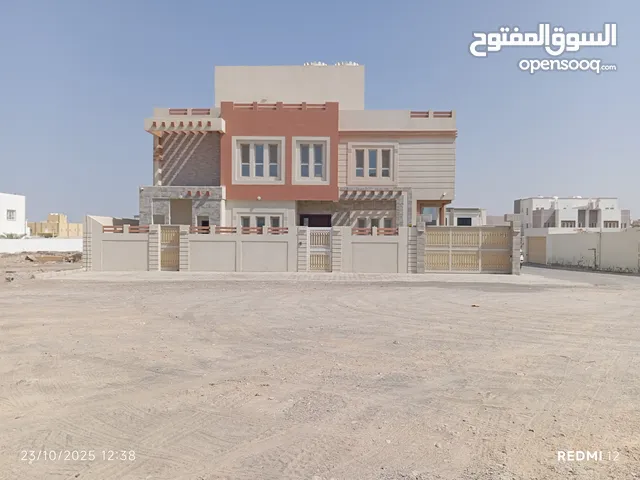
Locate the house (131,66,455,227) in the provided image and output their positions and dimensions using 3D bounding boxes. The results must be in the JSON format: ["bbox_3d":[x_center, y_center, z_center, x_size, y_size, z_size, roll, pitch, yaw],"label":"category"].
[{"bbox_3d":[-0.950,-4.400,34.800,17.800,12.000,12.800,0,-1,1],"label":"house"}]

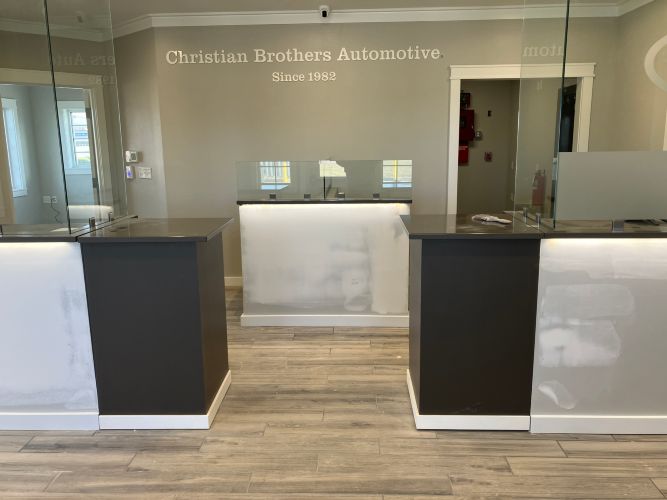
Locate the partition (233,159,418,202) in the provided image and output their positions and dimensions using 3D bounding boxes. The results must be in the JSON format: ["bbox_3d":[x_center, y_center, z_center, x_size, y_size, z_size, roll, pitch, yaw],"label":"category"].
[{"bbox_3d":[-0.075,-0.568,4.372,1.424,0.306,0.015,0,11,2],"label":"partition"}]

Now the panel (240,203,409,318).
[{"bbox_3d":[-0.069,0.129,4.496,1.417,1.034,0.120,0,11,2],"label":"panel"}]

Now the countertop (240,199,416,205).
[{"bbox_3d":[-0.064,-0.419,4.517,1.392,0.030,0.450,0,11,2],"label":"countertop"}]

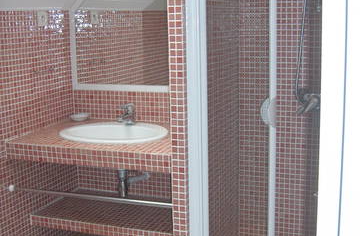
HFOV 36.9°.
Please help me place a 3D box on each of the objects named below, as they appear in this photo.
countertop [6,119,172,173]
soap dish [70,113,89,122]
[{"bbox_3d":[-0.281,0.112,2.568,0.902,0.079,0.577,3,12,24],"label":"countertop"},{"bbox_3d":[-0.546,-0.003,2.930,0.096,0.029,0.091,3,12,24],"label":"soap dish"}]

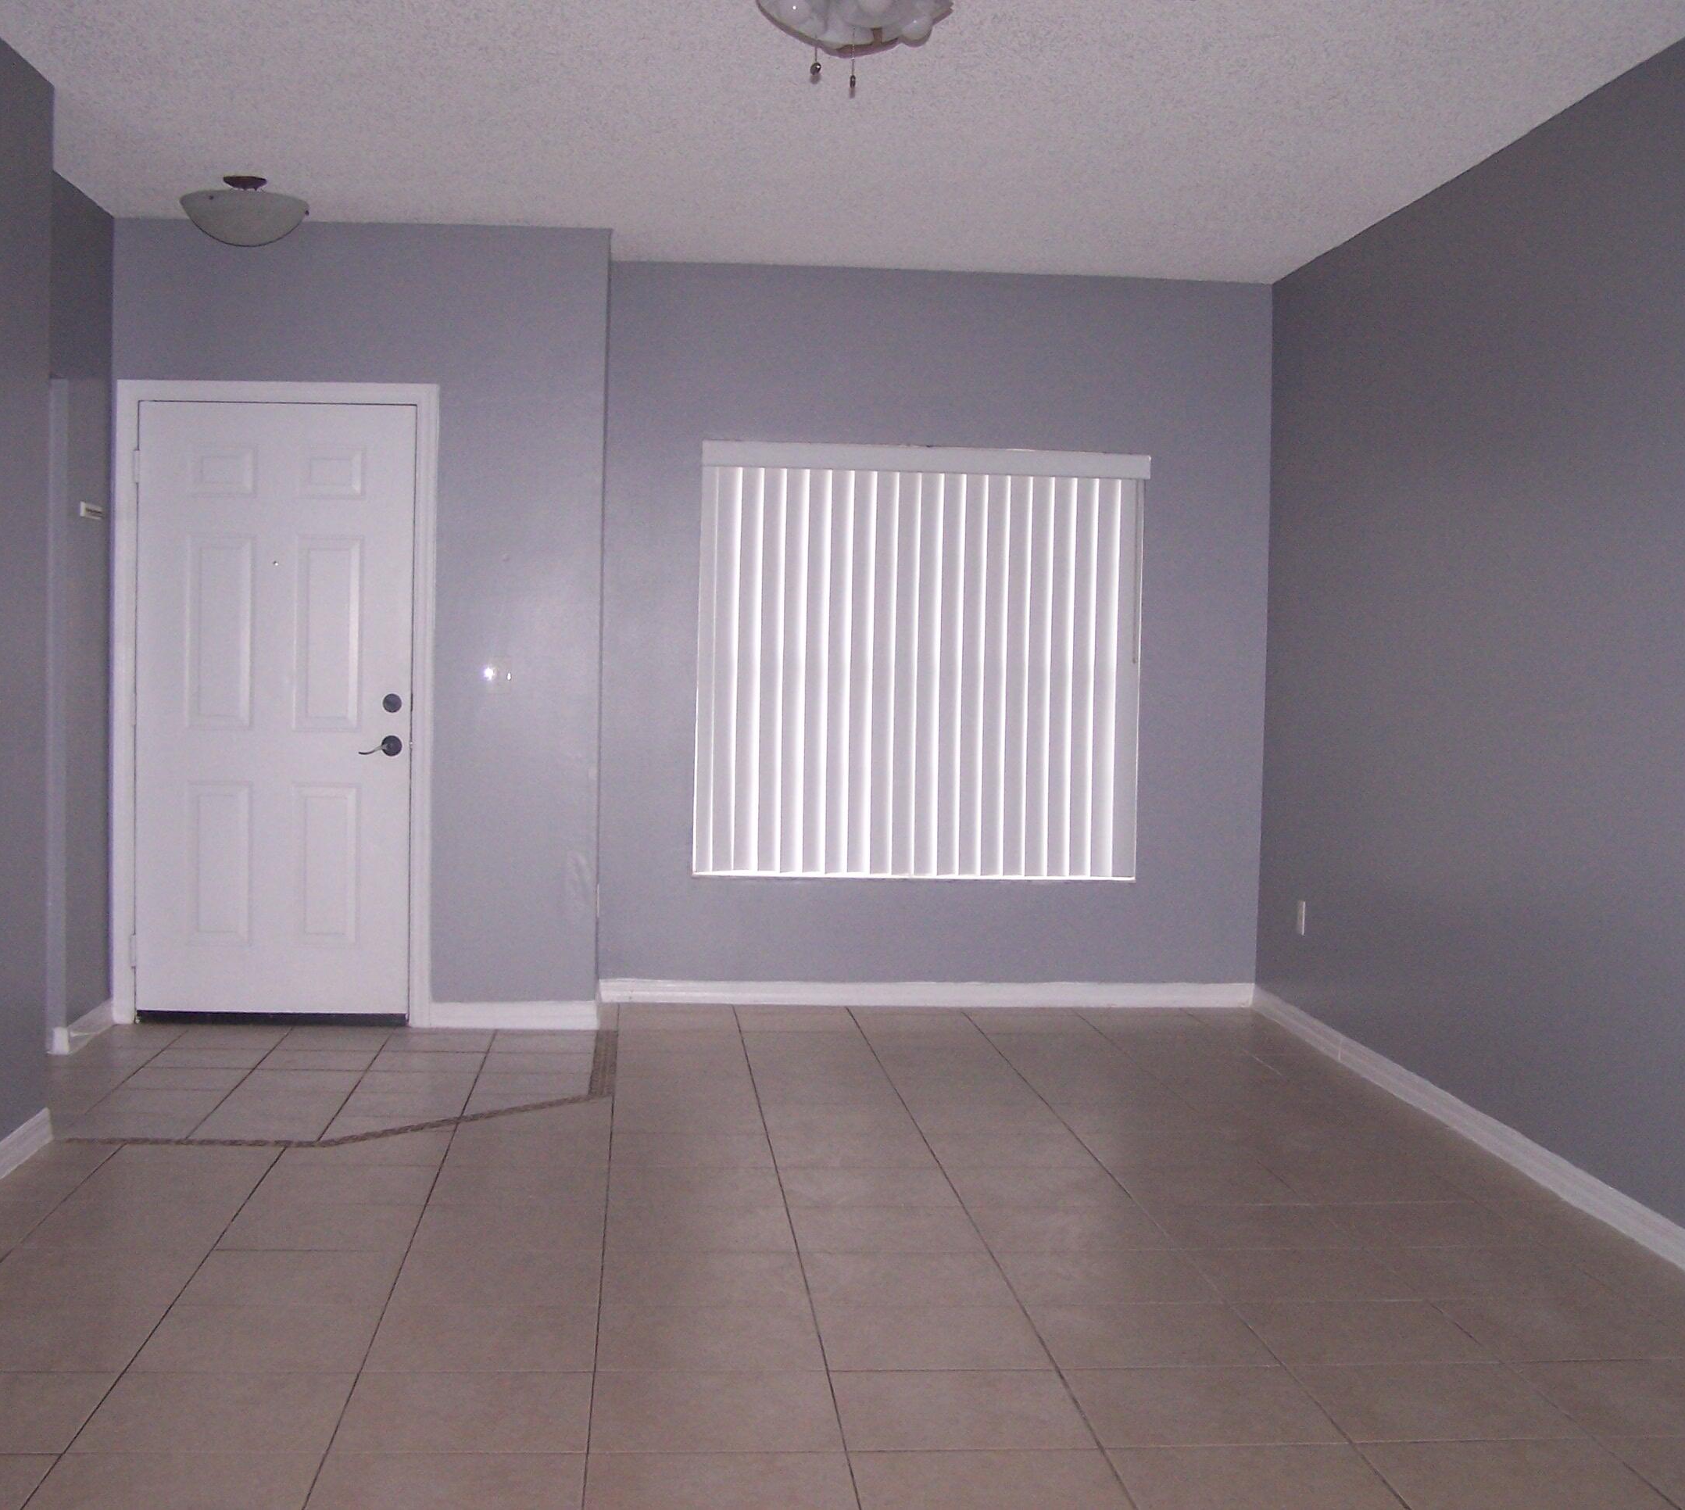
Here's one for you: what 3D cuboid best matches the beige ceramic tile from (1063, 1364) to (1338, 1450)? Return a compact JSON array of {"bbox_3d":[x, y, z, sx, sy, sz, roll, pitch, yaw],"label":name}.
[{"bbox_3d":[0.611,1.126,3.817,0.407,0.010,0.402,1,3,-5],"label":"beige ceramic tile"}]

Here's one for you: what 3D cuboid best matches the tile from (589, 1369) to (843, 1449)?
[{"bbox_3d":[-0.214,1.112,3.740,0.407,0.010,0.402,1,3,-5],"label":"tile"}]

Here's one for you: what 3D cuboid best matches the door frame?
[{"bbox_3d":[-1.885,-0.161,7.393,1.044,2.138,0.120,1,3,-5],"label":"door frame"}]

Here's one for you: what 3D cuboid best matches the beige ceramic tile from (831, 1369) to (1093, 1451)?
[{"bbox_3d":[0.199,1.119,3.776,0.407,0.010,0.402,1,3,-5],"label":"beige ceramic tile"}]

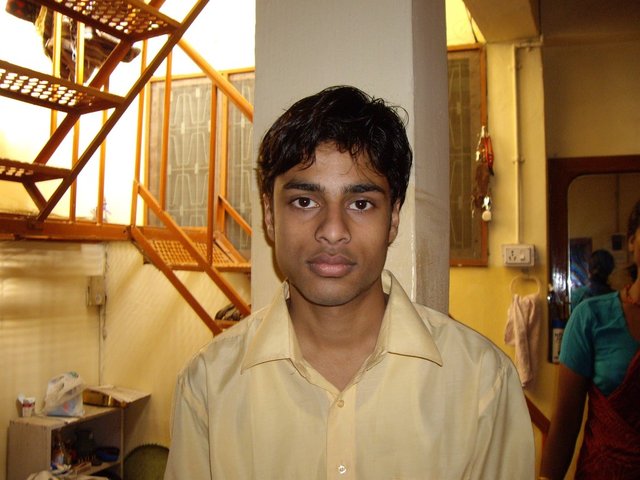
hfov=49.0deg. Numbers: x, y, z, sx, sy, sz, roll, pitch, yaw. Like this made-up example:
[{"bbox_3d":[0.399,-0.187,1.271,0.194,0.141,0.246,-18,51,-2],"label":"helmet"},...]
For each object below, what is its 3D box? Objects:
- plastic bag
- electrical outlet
[{"bbox_3d":[-1.285,0.767,3.520,0.180,0.215,0.140,0,-4,-3],"label":"plastic bag"},{"bbox_3d":[0.913,0.071,3.230,0.143,0.098,0.045,-1,-4,17],"label":"electrical outlet"}]

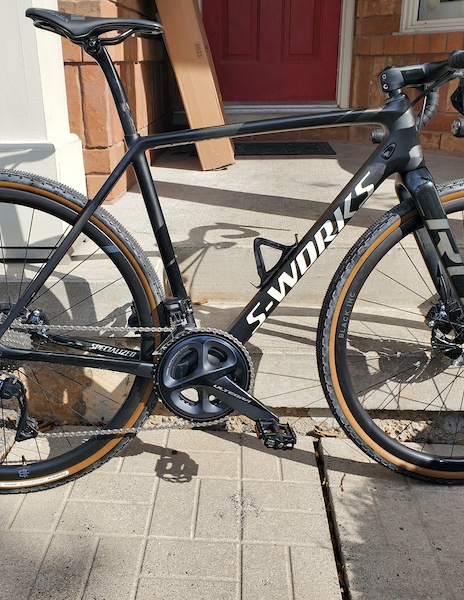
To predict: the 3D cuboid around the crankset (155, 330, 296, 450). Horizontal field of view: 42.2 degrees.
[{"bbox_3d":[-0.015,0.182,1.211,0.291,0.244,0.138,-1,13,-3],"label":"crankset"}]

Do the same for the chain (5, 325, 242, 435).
[{"bbox_3d":[-0.234,0.169,1.251,0.533,0.244,0.034,-1,13,-3],"label":"chain"}]

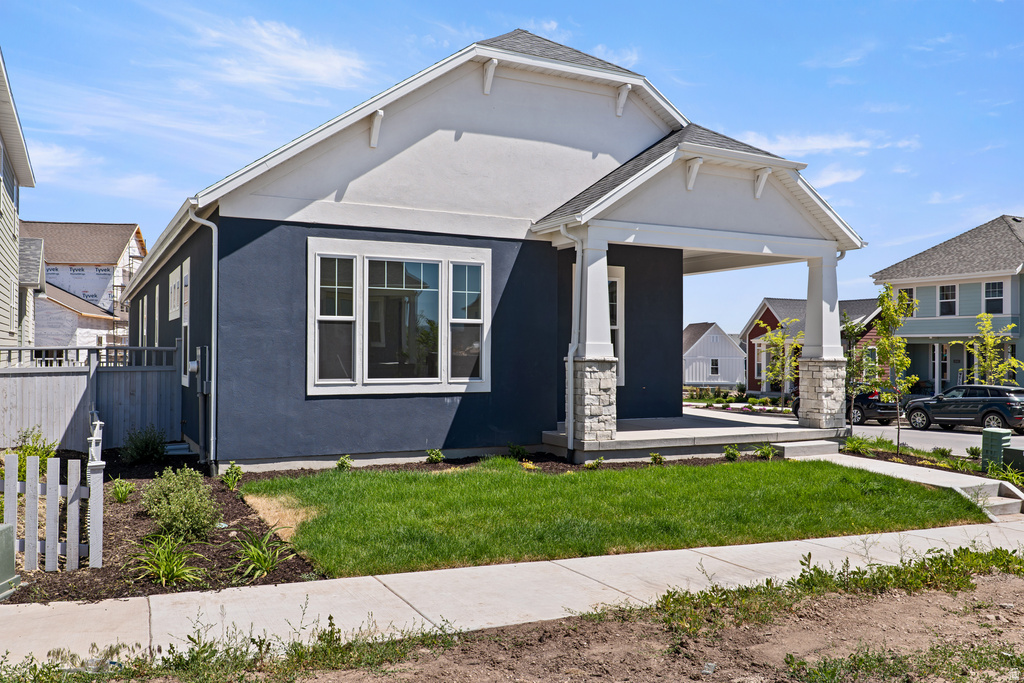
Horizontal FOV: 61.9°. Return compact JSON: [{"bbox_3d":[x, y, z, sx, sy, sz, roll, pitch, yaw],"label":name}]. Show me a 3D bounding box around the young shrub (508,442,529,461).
[{"bbox_3d":[0.081,1.611,12.500,0.320,0.270,0.310,0,-1,0],"label":"young shrub"}]

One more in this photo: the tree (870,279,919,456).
[{"bbox_3d":[6.201,0.469,13.800,0.780,2.760,0.780,1,-1,-27],"label":"tree"}]

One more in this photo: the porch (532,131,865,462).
[{"bbox_3d":[2.860,-0.918,14.987,5.950,5.450,3.500,1,-1,-27],"label":"porch"}]

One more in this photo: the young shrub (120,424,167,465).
[{"bbox_3d":[-5.354,1.497,12.400,0.660,0.580,0.640,1,-1,-27],"label":"young shrub"}]

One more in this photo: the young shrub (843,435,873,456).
[{"bbox_3d":[5.708,1.718,14.100,0.500,0.370,0.500,1,-1,-27],"label":"young shrub"}]

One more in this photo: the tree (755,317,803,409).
[{"bbox_3d":[12.333,0.988,39.200,2.300,4.300,2.300,1,-1,-27],"label":"tree"}]

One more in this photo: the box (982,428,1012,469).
[{"bbox_3d":[7.014,1.570,12.350,0.280,0.620,0.360,1,-1,-27],"label":"box"}]

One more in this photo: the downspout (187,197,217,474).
[{"bbox_3d":[-4.130,-0.062,11.389,0.420,3.600,0.100,1,-1,-27],"label":"downspout"}]

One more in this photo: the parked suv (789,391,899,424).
[{"bbox_3d":[13.550,2.400,34.500,1.830,1.660,4.530,1,-1,-31],"label":"parked suv"}]

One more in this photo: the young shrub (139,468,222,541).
[{"bbox_3d":[-3.195,1.566,8.250,0.790,0.710,0.760,1,-1,-27],"label":"young shrub"}]

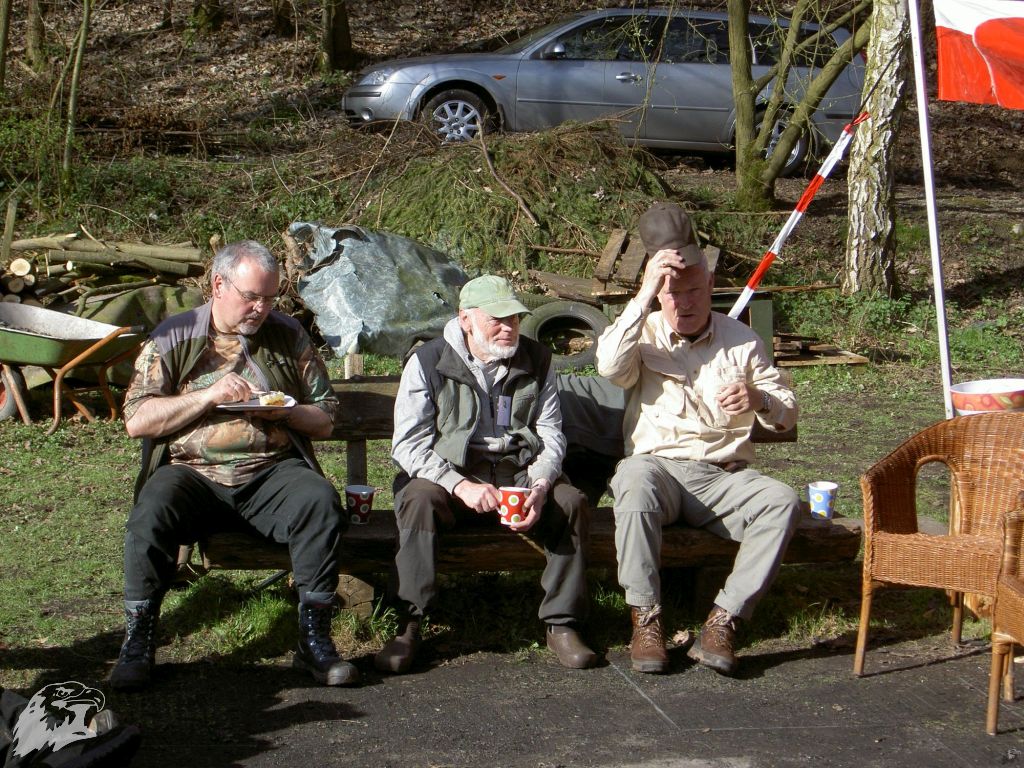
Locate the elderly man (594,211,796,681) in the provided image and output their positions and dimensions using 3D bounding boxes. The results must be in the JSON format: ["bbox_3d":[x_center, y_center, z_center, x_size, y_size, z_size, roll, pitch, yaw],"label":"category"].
[{"bbox_3d":[0.555,0.137,7.578,0.610,1.320,0.800,0,7,3],"label":"elderly man"}]

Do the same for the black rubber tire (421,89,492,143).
[{"bbox_3d":[-0.469,-2.153,20.797,0.630,0.630,0.210,2,6,-8],"label":"black rubber tire"}]

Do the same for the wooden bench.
[{"bbox_3d":[0.058,0.377,7.888,2.030,0.770,0.580,0,7,0],"label":"wooden bench"}]

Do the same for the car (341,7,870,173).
[{"bbox_3d":[0.865,-2.593,21.747,4.760,1.440,1.820,2,6,-8],"label":"car"}]

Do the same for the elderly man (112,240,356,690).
[{"bbox_3d":[-0.814,0.194,7.438,0.680,1.240,0.860,0,7,-2],"label":"elderly man"}]

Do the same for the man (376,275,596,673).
[{"bbox_3d":[-0.089,0.238,7.569,0.620,1.120,0.750,-1,7,-6],"label":"man"}]

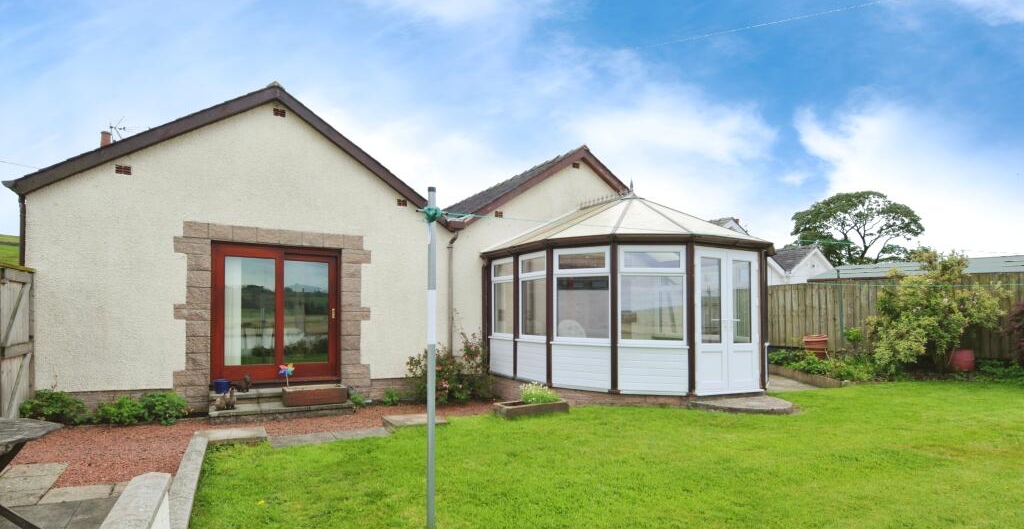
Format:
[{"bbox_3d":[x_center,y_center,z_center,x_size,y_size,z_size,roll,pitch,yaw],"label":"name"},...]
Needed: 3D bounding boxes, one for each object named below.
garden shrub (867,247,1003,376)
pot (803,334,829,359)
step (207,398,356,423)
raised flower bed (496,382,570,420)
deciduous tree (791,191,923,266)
[{"bbox_3d":[7.717,0.873,9.300,1.750,2.150,2.050,2,-5,-28],"label":"garden shrub"},{"bbox_3d":[6.358,1.736,10.700,0.450,0.520,0.450,0,-4,0],"label":"pot"},{"bbox_3d":[-3.264,2.055,7.325,1.820,0.140,0.660,2,-5,-29],"label":"step"},{"bbox_3d":[0.270,1.895,7.264,1.020,0.420,0.430,2,-5,-29],"label":"raised flower bed"},{"bbox_3d":[30.302,-0.792,45.000,9.800,11.300,9.500,-3,-5,34],"label":"deciduous tree"}]

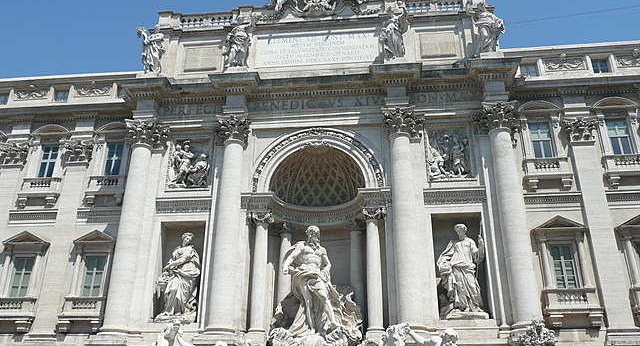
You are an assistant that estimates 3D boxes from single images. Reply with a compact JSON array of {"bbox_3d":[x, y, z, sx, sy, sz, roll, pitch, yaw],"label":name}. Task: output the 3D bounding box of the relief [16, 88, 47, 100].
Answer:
[{"bbox_3d":[-17.929,-4.773,32.370,1.783,0.696,0.261,-2,-22,5],"label":"relief"}]

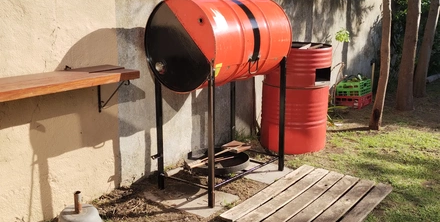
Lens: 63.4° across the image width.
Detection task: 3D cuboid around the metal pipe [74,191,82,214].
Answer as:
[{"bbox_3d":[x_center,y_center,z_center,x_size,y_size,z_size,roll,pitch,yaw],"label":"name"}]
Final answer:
[{"bbox_3d":[-0.795,0.508,1.978,0.042,0.135,0.042,-1,13,0],"label":"metal pipe"}]

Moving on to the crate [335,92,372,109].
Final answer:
[{"bbox_3d":[1.868,-0.170,4.922,0.330,0.175,0.450,10,17,39],"label":"crate"}]

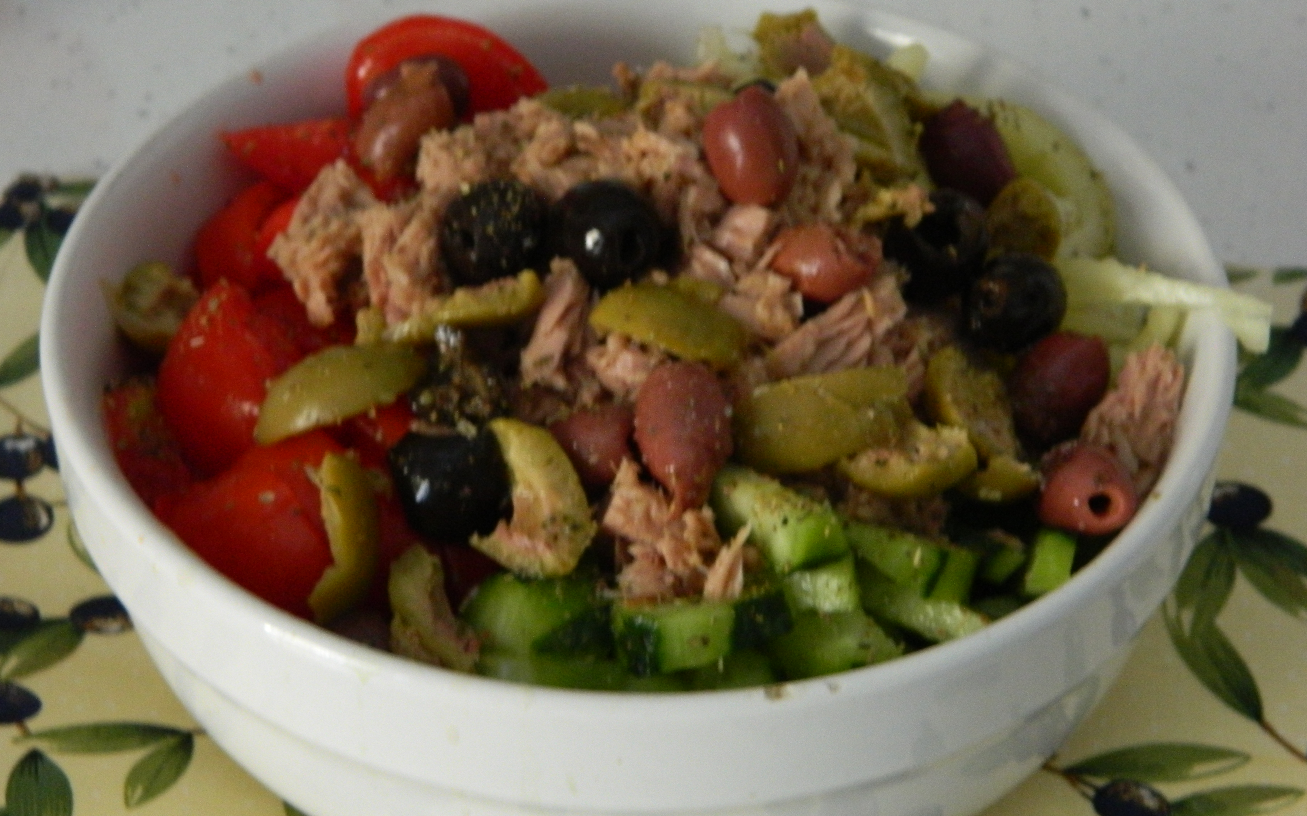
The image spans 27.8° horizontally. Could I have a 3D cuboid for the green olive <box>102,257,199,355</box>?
[{"bbox_3d":[-0.093,-0.019,0.492,0.020,0.017,0.018,-8,41,-9],"label":"green olive"}]

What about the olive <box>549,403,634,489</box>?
[{"bbox_3d":[-0.011,0.006,0.468,0.017,0.017,0.024,-7,53,0],"label":"olive"}]

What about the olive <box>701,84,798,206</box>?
[{"bbox_3d":[0.018,-0.049,0.495,0.018,0.024,0.018,-7,6,0],"label":"olive"}]

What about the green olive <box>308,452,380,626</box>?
[{"bbox_3d":[-0.051,0.021,0.434,0.013,0.029,0.015,3,-6,-24],"label":"green olive"}]

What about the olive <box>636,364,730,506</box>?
[{"bbox_3d":[0.005,0.004,0.432,0.017,0.017,0.025,1,78,0],"label":"olive"}]

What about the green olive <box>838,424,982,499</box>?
[{"bbox_3d":[0.043,0.009,0.443,0.025,0.011,0.014,-9,41,-11],"label":"green olive"}]

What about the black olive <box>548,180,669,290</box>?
[{"bbox_3d":[-0.008,-0.031,0.479,0.021,0.021,0.022,-1,3,-30],"label":"black olive"}]

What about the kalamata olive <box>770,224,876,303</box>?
[{"bbox_3d":[0.030,-0.026,0.472,0.021,0.015,0.015,9,3,18],"label":"kalamata olive"}]

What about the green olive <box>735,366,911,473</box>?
[{"bbox_3d":[0.028,0.002,0.443,0.030,0.013,0.019,-16,66,-9],"label":"green olive"}]

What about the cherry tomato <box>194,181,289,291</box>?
[{"bbox_3d":[-0.079,-0.033,0.516,0.024,0.021,0.023,-12,42,-14],"label":"cherry tomato"}]

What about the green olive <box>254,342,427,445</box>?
[{"bbox_3d":[-0.056,-0.003,0.470,0.033,0.011,0.017,-26,63,-15],"label":"green olive"}]

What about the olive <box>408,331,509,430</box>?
[{"bbox_3d":[-0.035,-0.005,0.472,0.019,0.019,0.019,1,40,0],"label":"olive"}]

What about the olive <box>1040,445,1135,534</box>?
[{"bbox_3d":[0.076,0.014,0.466,0.017,0.017,0.021,0,18,-18],"label":"olive"}]

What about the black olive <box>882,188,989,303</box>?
[{"bbox_3d":[0.054,-0.031,0.508,0.020,0.021,0.020,0,70,-7],"label":"black olive"}]

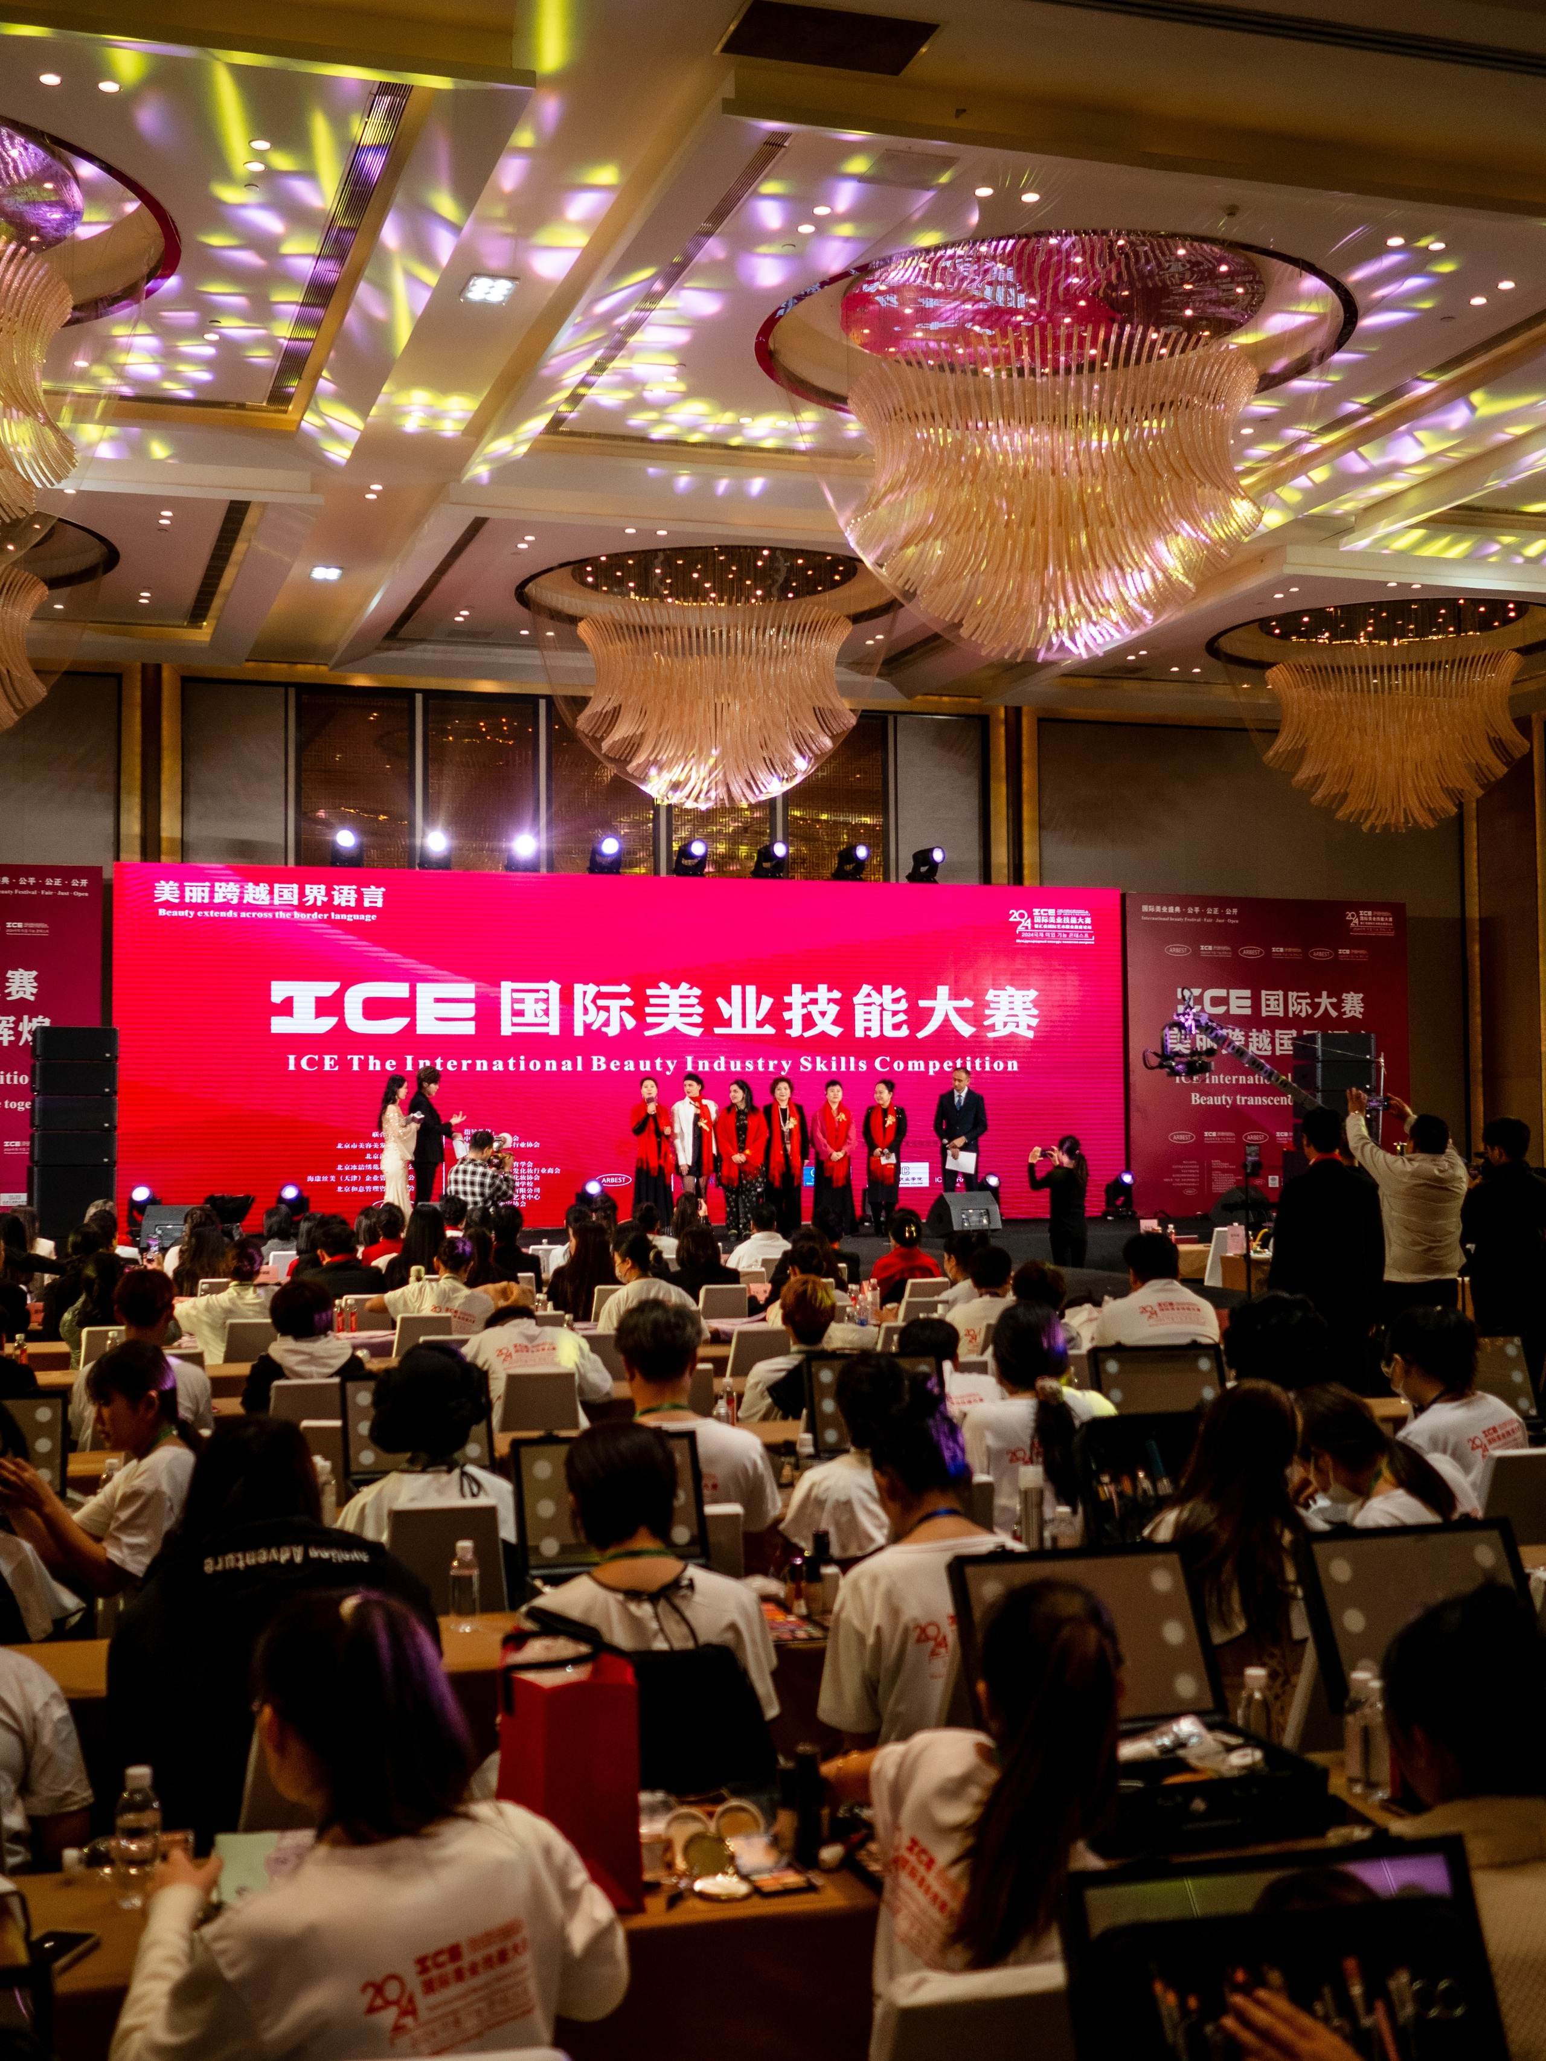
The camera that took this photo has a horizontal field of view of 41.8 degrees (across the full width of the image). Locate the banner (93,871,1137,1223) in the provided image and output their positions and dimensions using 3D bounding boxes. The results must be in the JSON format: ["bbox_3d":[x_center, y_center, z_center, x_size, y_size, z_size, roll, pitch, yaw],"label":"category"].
[{"bbox_3d":[-1.412,0.244,23.045,11.590,3.960,0.200,1,-2,-14],"label":"banner"}]

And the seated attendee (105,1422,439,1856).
[{"bbox_3d":[-0.875,1.274,3.447,0.550,1.256,0.750,0,-3,-16],"label":"seated attendee"}]

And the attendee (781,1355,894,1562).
[{"bbox_3d":[0.136,1.374,5.025,0.500,1.210,0.780,0,-3,-14],"label":"attendee"}]

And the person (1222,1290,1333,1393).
[{"bbox_3d":[1.298,1.338,5.257,0.500,1.290,0.700,1,-2,-30],"label":"person"}]

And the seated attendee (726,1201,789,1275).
[{"bbox_3d":[-0.117,1.707,13.116,0.480,1.250,0.750,0,-3,-14],"label":"seated attendee"}]

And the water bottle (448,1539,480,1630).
[{"bbox_3d":[-0.610,1.102,4.004,0.060,0.175,0.060,0,-2,0],"label":"water bottle"}]

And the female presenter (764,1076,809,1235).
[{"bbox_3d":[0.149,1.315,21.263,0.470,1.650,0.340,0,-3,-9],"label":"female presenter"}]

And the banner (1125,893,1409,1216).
[{"bbox_3d":[6.269,0.302,25.378,3.960,3.980,0.150,0,-3,-17],"label":"banner"}]

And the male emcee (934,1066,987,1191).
[{"bbox_3d":[1.988,1.245,21.360,0.550,1.760,0.360,0,-3,-8],"label":"male emcee"}]

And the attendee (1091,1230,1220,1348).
[{"bbox_3d":[1.394,1.411,7.588,0.520,1.327,0.750,0,-3,-10],"label":"attendee"}]

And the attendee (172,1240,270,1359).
[{"bbox_3d":[-2.450,1.565,9.248,0.520,1.214,0.750,1,-3,-20],"label":"attendee"}]

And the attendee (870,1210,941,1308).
[{"bbox_3d":[0.743,1.628,11.388,0.460,1.242,0.700,0,-3,-14],"label":"attendee"}]

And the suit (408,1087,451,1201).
[{"bbox_3d":[-3.447,1.361,20.300,0.480,1.460,0.480,0,-3,-12],"label":"suit"}]

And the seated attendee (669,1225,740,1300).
[{"bbox_3d":[-0.379,1.591,10.188,0.450,1.221,0.700,0,-3,-16],"label":"seated attendee"}]

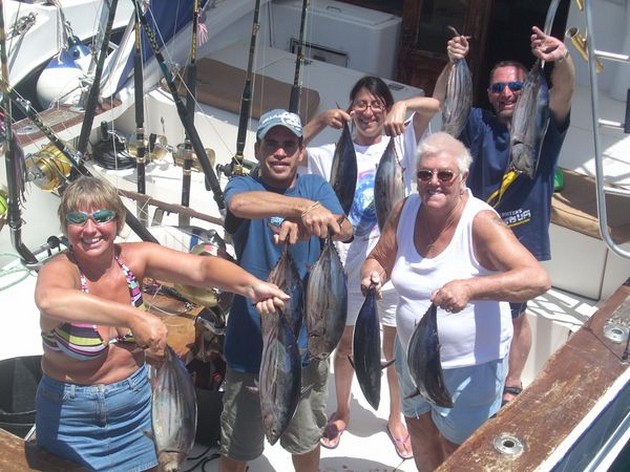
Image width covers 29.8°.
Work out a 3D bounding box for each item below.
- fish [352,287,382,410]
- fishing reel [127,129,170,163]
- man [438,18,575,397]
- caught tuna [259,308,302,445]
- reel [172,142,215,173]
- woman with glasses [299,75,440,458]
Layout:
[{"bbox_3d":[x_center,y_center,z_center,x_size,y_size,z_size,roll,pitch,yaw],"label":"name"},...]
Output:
[{"bbox_3d":[0.199,0.375,3.966,0.100,0.506,0.125,-2,26,4],"label":"fish"},{"bbox_3d":[-0.751,-0.408,5.331,0.190,0.130,0.130,8,27,16],"label":"fishing reel"},{"bbox_3d":[0.788,-0.054,5.025,0.570,1.820,0.480,3,26,6],"label":"man"},{"bbox_3d":[-0.114,0.448,3.779,0.135,0.532,0.100,12,28,22],"label":"caught tuna"},{"bbox_3d":[-0.543,-0.351,5.281,0.185,0.125,0.130,5,27,11],"label":"reel"},{"bbox_3d":[0.216,0.158,4.772,0.560,1.660,0.460,1,26,2],"label":"woman with glasses"}]

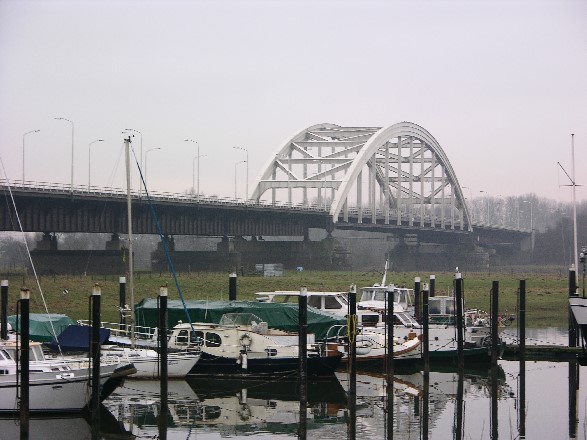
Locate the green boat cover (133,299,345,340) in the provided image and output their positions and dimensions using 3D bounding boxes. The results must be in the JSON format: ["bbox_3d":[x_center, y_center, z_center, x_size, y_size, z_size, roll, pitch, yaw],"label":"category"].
[{"bbox_3d":[-2.500,4.700,96.000,9.500,2.000,2.600,0,-1,23],"label":"green boat cover"}]

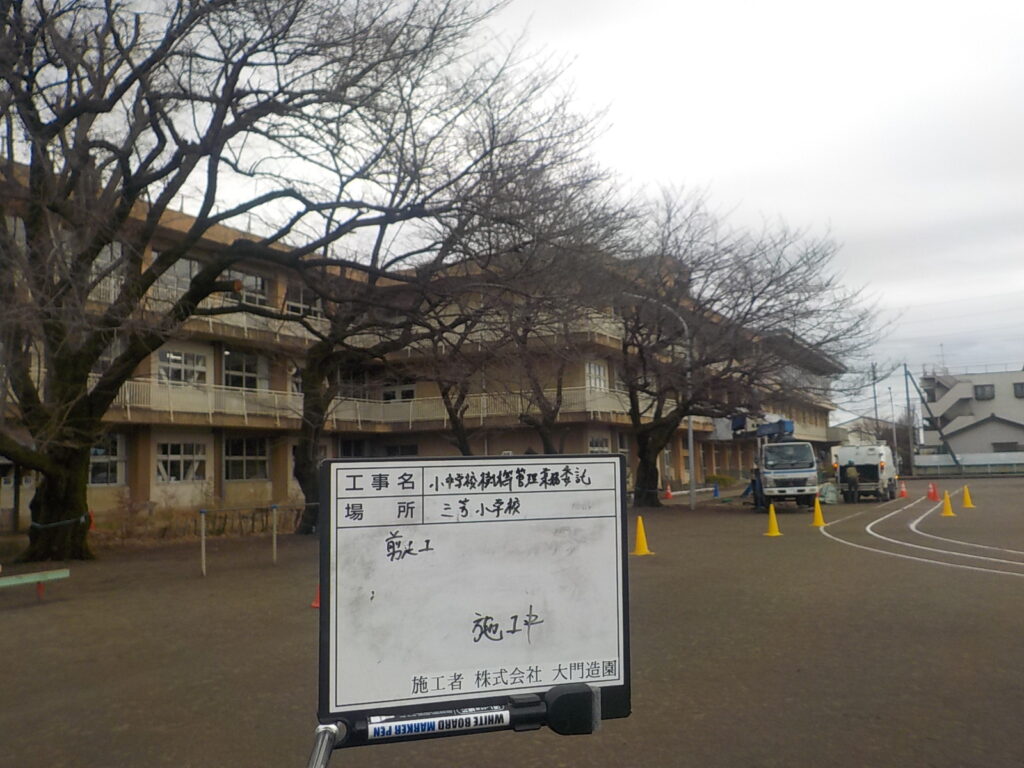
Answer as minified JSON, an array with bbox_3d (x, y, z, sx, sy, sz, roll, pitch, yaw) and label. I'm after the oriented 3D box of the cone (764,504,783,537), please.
[{"bbox_3d":[5.967,3.103,20.318,0.430,0.700,0.430,-2,-6,0],"label":"cone"}]

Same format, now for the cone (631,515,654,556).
[{"bbox_3d":[2.423,2.822,16.604,0.430,0.700,0.430,-2,-6,0],"label":"cone"}]

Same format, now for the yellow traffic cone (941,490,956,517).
[{"bbox_3d":[12.692,3.464,25.859,0.430,0.700,0.430,-2,-6,0],"label":"yellow traffic cone"}]

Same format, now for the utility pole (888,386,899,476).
[{"bbox_3d":[30.999,3.691,72.000,0.200,7.100,0.200,-2,-6,0],"label":"utility pole"}]

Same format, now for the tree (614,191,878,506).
[{"bbox_3d":[9.512,-1.440,36.000,10.000,12.100,9.200,-2,-6,0],"label":"tree"}]

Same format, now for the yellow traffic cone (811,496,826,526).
[{"bbox_3d":[7.908,3.294,22.959,0.430,0.700,0.430,-2,-6,0],"label":"yellow traffic cone"}]

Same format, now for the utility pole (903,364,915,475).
[{"bbox_3d":[33.077,2.960,74.000,0.300,9.400,0.300,-2,-6,0],"label":"utility pole"}]

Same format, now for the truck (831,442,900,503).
[{"bbox_3d":[14.625,3.617,36.562,1.880,2.300,5.500,-5,-6,28],"label":"truck"}]

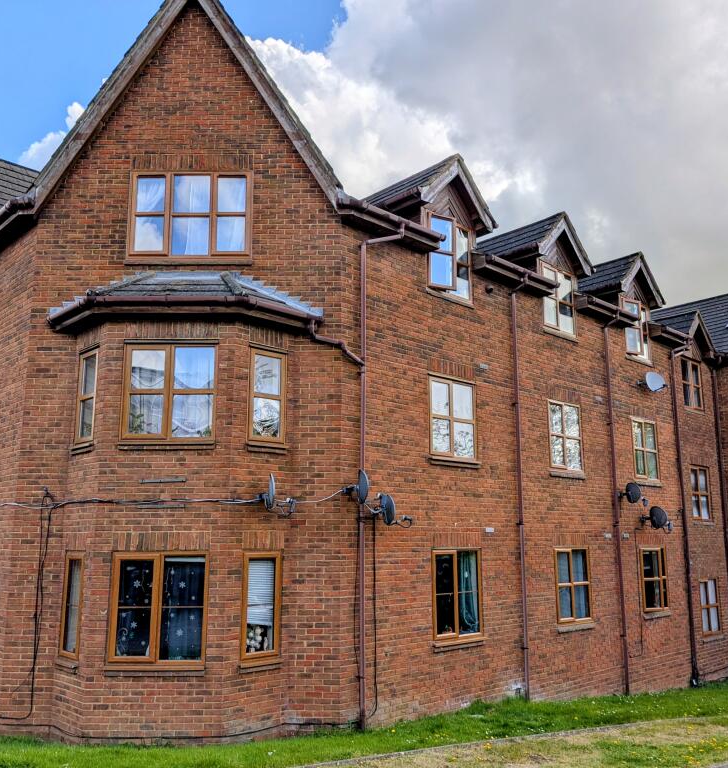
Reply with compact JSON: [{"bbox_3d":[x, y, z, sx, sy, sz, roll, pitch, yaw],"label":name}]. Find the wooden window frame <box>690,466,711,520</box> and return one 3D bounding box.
[{"bbox_3d":[8.104,2.635,17.080,0.990,1.250,0.100,10,-15,-40],"label":"wooden window frame"}]

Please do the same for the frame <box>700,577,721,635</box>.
[{"bbox_3d":[8.063,5.177,16.529,0.950,1.230,0.100,10,-15,-40],"label":"frame"}]

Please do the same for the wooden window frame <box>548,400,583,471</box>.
[{"bbox_3d":[3.654,0.944,12.923,1.015,1.199,0.120,10,-15,-40],"label":"wooden window frame"}]

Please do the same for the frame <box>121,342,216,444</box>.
[{"bbox_3d":[-2.469,0.118,9.022,1.180,1.305,0.120,0,-11,0],"label":"frame"}]

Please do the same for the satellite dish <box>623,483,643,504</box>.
[{"bbox_3d":[5.118,2.083,13.509,0.200,0.430,0.430,5,-12,-23],"label":"satellite dish"}]

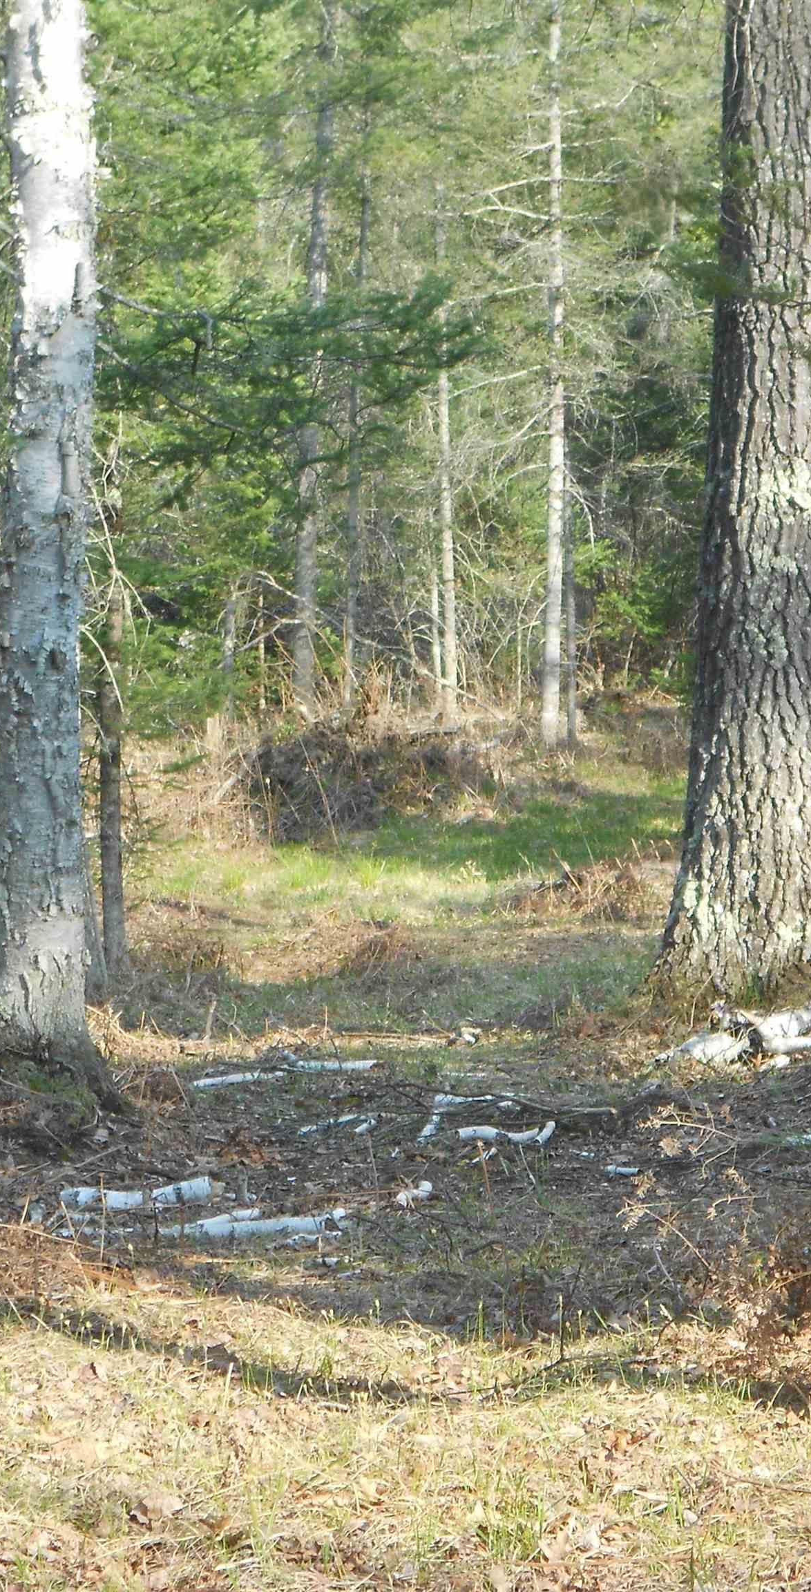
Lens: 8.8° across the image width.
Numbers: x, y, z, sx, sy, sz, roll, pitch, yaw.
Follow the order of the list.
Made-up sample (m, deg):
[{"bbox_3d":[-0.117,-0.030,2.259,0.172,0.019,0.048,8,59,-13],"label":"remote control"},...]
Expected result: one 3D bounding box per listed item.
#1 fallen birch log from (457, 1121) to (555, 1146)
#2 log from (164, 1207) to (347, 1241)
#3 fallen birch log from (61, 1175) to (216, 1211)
[{"bbox_3d":[0.275,0.913,14.300,0.264,0.055,0.070,0,3,-13],"label":"fallen birch log"},{"bbox_3d":[-0.353,1.016,12.500,0.427,0.050,0.060,-3,3,-16],"label":"log"},{"bbox_3d":[-0.652,0.973,12.900,0.378,0.055,0.060,-2,3,-15],"label":"fallen birch log"}]

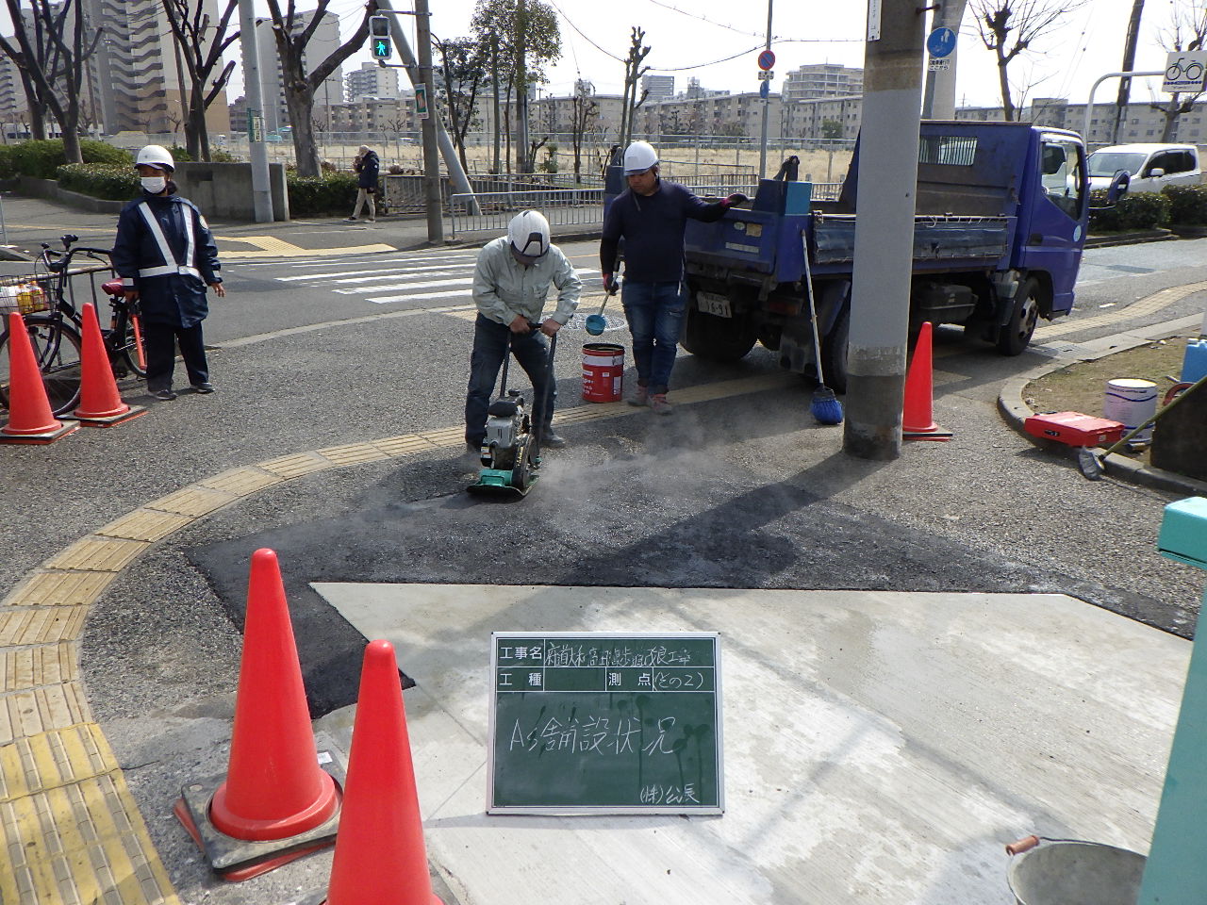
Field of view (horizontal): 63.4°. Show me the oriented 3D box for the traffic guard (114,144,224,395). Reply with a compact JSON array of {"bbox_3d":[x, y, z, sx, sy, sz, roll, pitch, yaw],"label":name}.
[{"bbox_3d":[-2.836,-1.164,6.351,0.630,1.630,0.400,-14,23,-40],"label":"traffic guard"}]

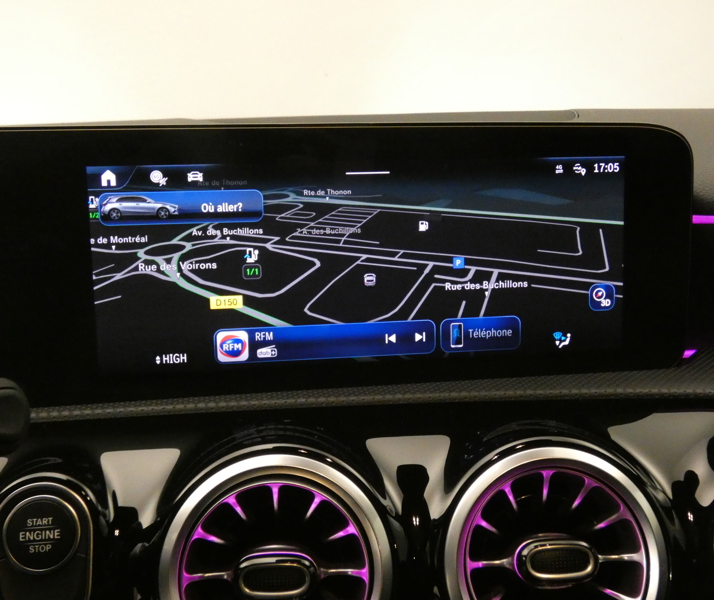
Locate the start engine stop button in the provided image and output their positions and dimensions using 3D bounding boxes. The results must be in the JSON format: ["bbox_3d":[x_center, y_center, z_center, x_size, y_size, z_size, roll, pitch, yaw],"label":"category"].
[{"bbox_3d":[-0.133,0.098,0.372,0.032,0.032,0.010,-2,-2,-8],"label":"start engine stop button"}]

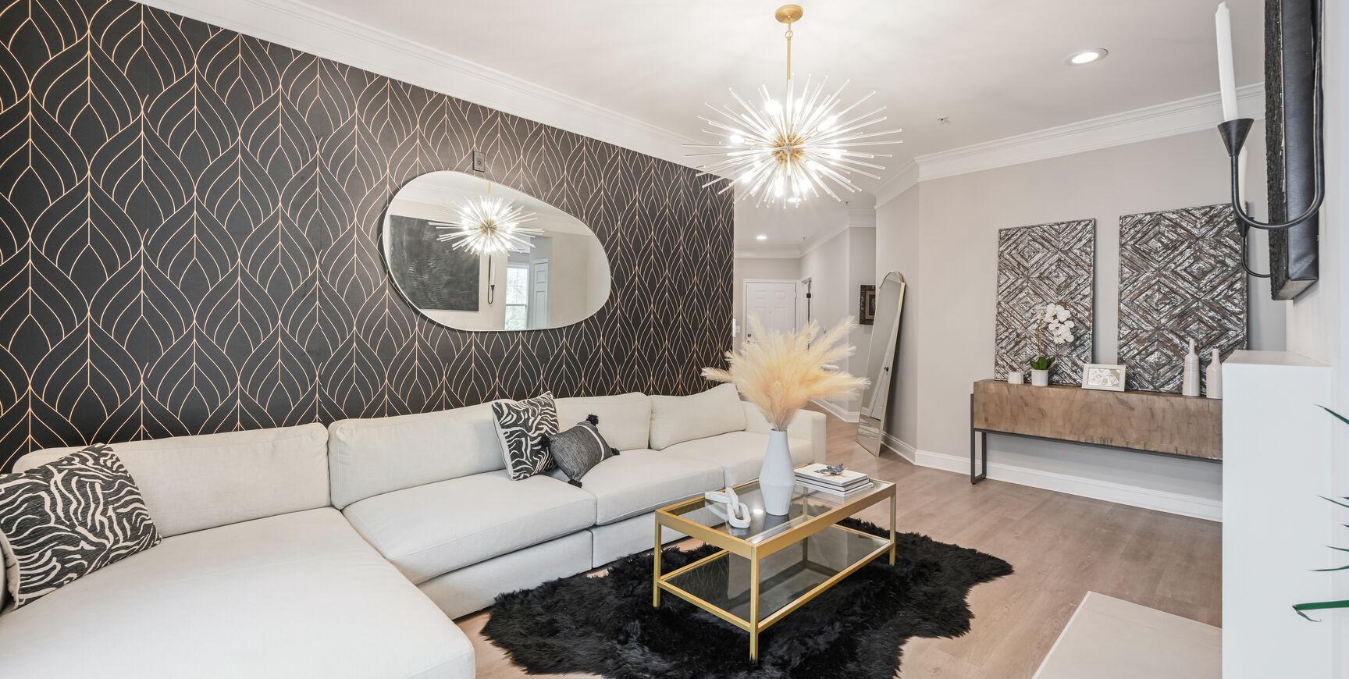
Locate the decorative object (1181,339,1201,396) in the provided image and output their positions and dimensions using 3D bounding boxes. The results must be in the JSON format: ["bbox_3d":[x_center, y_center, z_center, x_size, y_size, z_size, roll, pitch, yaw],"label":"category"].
[{"bbox_3d":[3.308,0.182,3.349,0.085,0.385,0.085,-1,2,-45],"label":"decorative object"}]

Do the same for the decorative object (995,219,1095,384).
[{"bbox_3d":[2.833,-0.264,4.023,0.035,1.220,0.610,3,-1,-45],"label":"decorative object"}]

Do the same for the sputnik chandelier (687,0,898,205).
[{"bbox_3d":[0.538,-1.084,2.458,1.000,0.890,1.000,0,1,0],"label":"sputnik chandelier"}]

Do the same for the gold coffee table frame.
[{"bbox_3d":[0.547,0.989,2.586,1.211,0.440,0.559,-1,2,-44],"label":"gold coffee table frame"}]

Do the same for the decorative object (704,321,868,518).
[{"bbox_3d":[0.490,0.343,2.380,0.710,0.870,0.660,0,1,0],"label":"decorative object"}]

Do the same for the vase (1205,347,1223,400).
[{"bbox_3d":[3.385,0.210,3.272,0.085,0.335,0.085,-1,2,-45],"label":"vase"}]

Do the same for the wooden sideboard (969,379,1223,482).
[{"bbox_3d":[3.033,0.766,3.714,0.280,0.810,1.630,-1,2,-45],"label":"wooden sideboard"}]

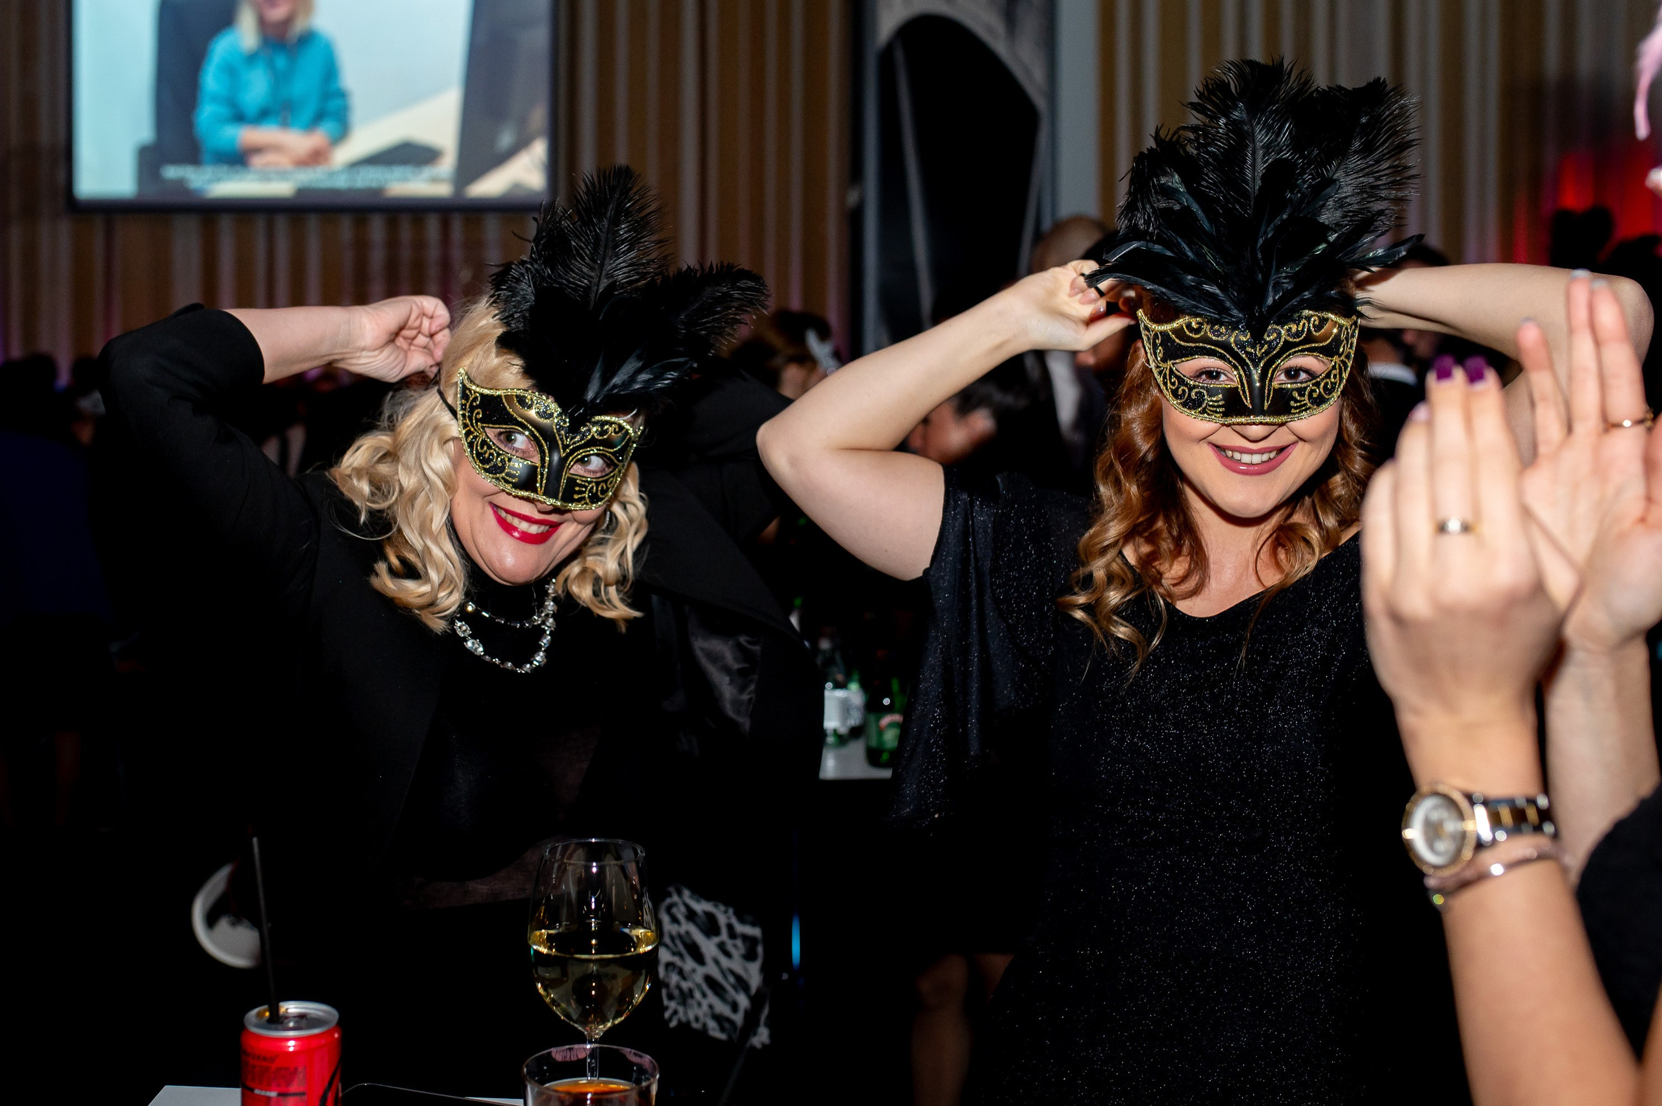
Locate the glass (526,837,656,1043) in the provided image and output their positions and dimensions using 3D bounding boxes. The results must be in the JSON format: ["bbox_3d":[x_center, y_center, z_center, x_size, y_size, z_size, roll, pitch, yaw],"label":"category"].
[{"bbox_3d":[-0.147,0.288,0.993,0.079,0.211,0.079,1,3,0],"label":"glass"}]

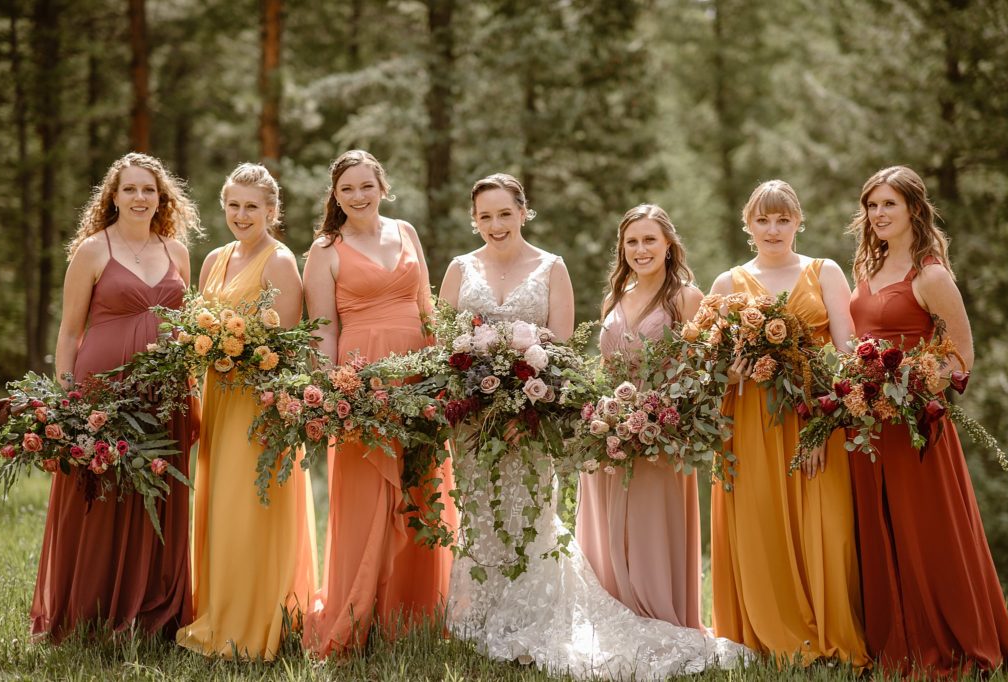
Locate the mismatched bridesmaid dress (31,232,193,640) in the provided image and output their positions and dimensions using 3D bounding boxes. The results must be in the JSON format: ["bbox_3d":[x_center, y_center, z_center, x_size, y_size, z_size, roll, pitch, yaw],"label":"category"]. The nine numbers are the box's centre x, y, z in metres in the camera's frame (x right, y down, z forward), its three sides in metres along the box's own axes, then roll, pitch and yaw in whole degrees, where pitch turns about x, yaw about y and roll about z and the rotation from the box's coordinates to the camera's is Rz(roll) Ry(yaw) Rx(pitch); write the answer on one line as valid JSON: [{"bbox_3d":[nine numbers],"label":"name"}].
[{"bbox_3d":[-1.390,0.322,8.577,0.562,1.408,0.500,-1,2,-20],"label":"mismatched bridesmaid dress"}]

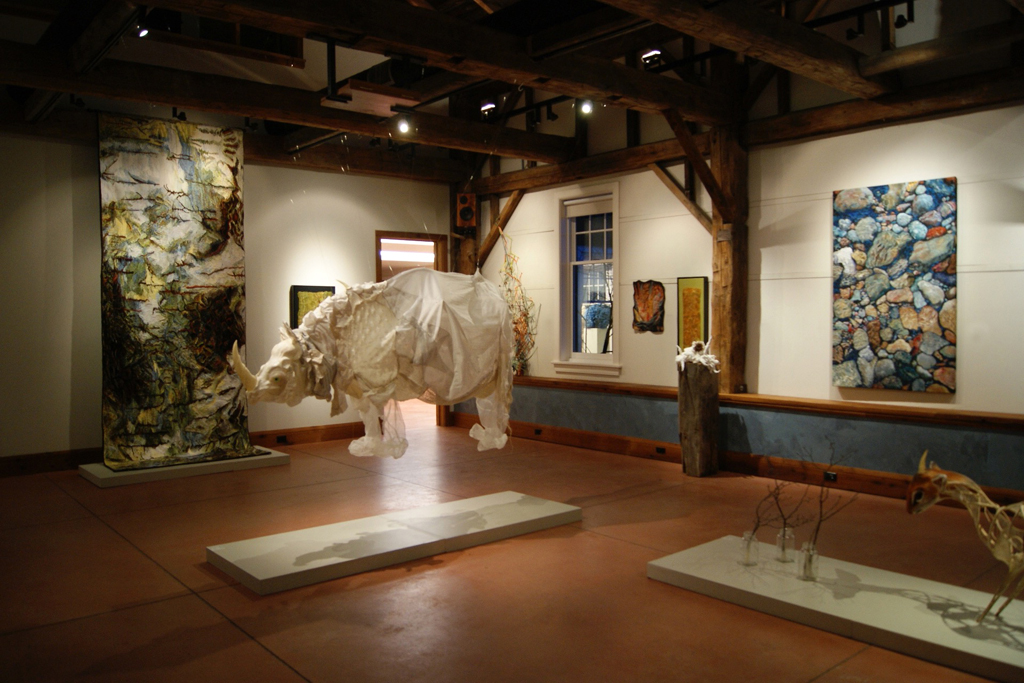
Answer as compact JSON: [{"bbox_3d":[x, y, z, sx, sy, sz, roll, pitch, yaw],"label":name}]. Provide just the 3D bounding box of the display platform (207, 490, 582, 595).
[{"bbox_3d":[-0.673,1.299,5.219,2.430,0.081,0.810,-2,2,-41],"label":"display platform"}]

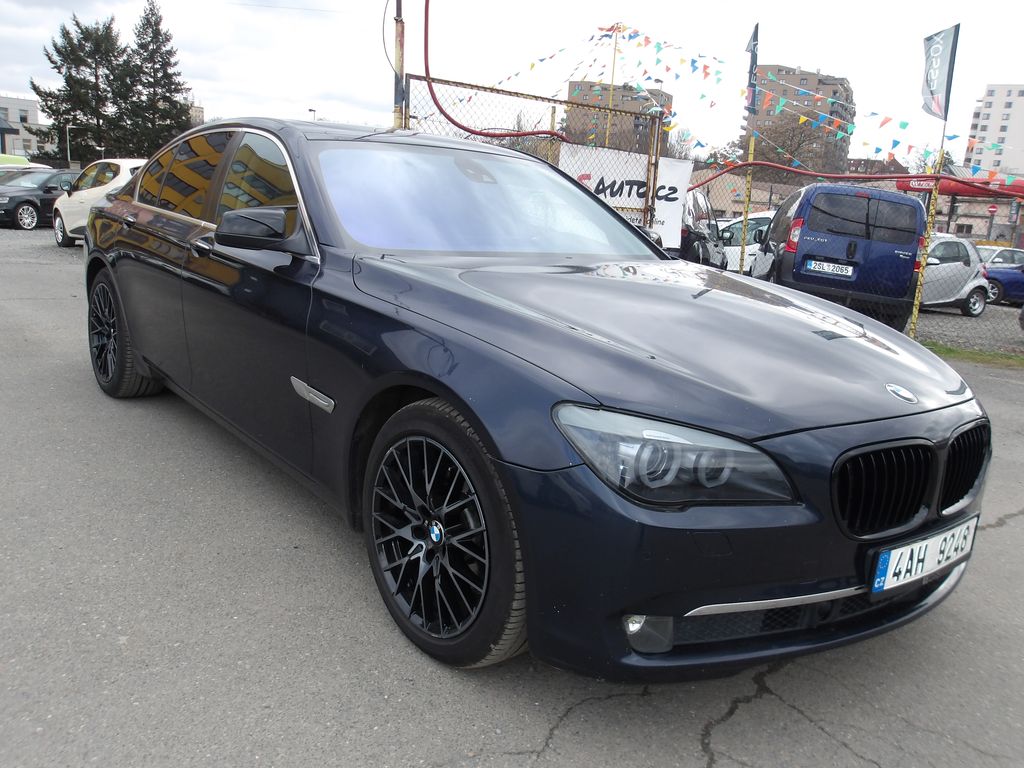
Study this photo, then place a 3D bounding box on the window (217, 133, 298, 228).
[{"bbox_3d":[-0.913,-0.750,2.975,0.060,0.440,0.939,22,-2,-42],"label":"window"}]

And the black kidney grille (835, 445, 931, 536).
[{"bbox_3d":[0.874,0.245,1.873,0.325,0.230,0.075,-1,14,-28],"label":"black kidney grille"}]

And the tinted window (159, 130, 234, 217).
[{"bbox_3d":[-1.444,-0.956,3.603,0.060,0.406,0.800,22,-2,-42],"label":"tinted window"}]

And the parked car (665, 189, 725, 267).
[{"bbox_3d":[2.177,-1.996,11.376,1.730,1.520,4.000,9,13,21],"label":"parked car"}]

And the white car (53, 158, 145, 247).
[{"bbox_3d":[-5.840,-2.757,12.679,4.050,1.450,1.730,15,16,41],"label":"white car"}]

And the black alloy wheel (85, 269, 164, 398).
[{"bbox_3d":[-2.121,-0.284,4.426,0.255,0.700,0.700,-5,16,-40],"label":"black alloy wheel"}]

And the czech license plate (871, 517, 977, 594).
[{"bbox_3d":[1.028,0.408,1.943,0.520,0.110,0.030,-5,16,-40],"label":"czech license plate"}]

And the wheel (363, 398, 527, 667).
[{"bbox_3d":[-0.141,0.389,2.178,0.245,0.700,0.700,-5,16,-40],"label":"wheel"}]

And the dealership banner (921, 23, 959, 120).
[{"bbox_3d":[4.592,-3.345,8.549,0.420,0.987,0.080,8,13,18],"label":"dealership banner"}]

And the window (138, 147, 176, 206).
[{"bbox_3d":[-1.753,-1.041,3.952,0.060,0.326,0.420,22,-2,-42],"label":"window"}]

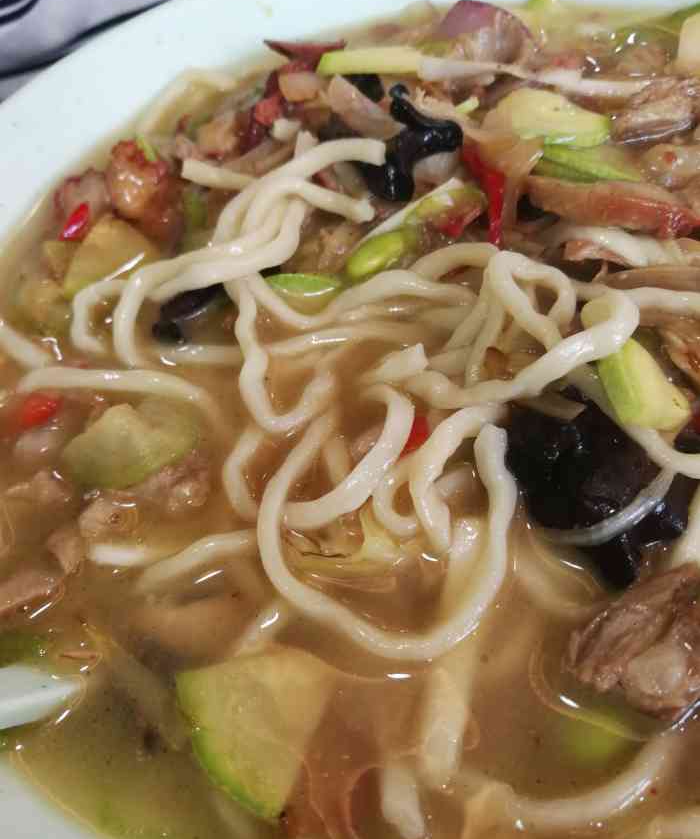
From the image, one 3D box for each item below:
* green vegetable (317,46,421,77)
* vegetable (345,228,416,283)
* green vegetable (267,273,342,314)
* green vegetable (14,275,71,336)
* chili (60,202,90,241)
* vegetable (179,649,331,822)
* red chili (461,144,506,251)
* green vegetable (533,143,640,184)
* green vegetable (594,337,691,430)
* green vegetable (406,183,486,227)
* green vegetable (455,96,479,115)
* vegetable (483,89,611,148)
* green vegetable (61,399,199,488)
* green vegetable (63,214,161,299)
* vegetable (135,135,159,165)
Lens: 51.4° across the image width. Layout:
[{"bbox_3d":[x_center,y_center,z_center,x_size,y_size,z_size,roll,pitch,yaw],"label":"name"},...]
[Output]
[{"bbox_3d":[0.005,-0.094,0.191,0.026,0.004,0.006,5,56,14],"label":"green vegetable"},{"bbox_3d":[0.006,-0.033,0.146,0.015,0.006,0.007,-38,57,-16],"label":"vegetable"},{"bbox_3d":[-0.011,-0.031,0.180,0.017,0.006,0.010,7,60,8],"label":"green vegetable"},{"bbox_3d":[-0.078,-0.029,0.185,0.011,0.010,0.012,1,59,5],"label":"green vegetable"},{"bbox_3d":[-0.066,-0.048,0.175,0.004,0.004,0.011,14,58,19],"label":"chili"},{"bbox_3d":[-0.019,0.058,0.133,0.030,0.008,0.028,-4,59,2],"label":"vegetable"},{"bbox_3d":[0.028,-0.046,0.151,0.005,0.007,0.023,-16,53,-1],"label":"red chili"},{"bbox_3d":[0.063,-0.068,0.193,0.025,0.006,0.008,25,64,18],"label":"green vegetable"},{"bbox_3d":[0.060,-0.010,0.153,0.012,0.010,0.021,-17,60,-6],"label":"green vegetable"},{"bbox_3d":[0.020,-0.044,0.151,0.016,0.005,0.006,-31,55,-12],"label":"green vegetable"},{"bbox_3d":[0.032,-0.087,0.202,0.007,0.003,0.003,-39,64,-17],"label":"green vegetable"},{"bbox_3d":[0.053,-0.082,0.199,0.032,0.010,0.015,4,60,6],"label":"vegetable"},{"bbox_3d":[-0.049,0.005,0.162,0.026,0.009,0.016,-18,60,-7],"label":"green vegetable"},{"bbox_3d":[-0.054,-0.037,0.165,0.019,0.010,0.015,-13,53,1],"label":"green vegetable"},{"bbox_3d":[-0.050,-0.067,0.179,0.003,0.004,0.008,-34,56,-14],"label":"vegetable"}]

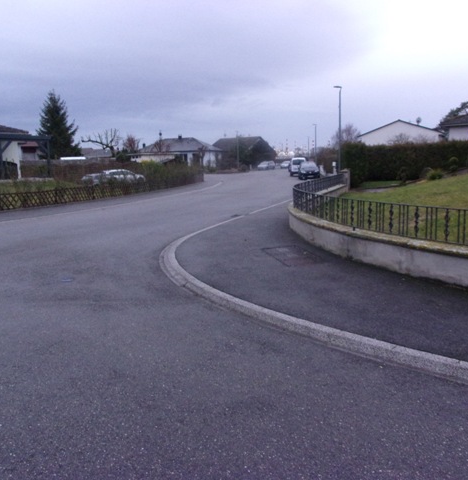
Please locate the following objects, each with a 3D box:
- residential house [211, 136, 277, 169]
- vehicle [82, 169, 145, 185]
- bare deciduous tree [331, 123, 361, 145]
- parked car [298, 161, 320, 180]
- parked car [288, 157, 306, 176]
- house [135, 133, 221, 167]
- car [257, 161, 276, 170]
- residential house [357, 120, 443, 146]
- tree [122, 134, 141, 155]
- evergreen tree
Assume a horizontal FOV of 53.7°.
[{"bbox_3d":[1.787,-14.726,78.645,9.000,5.500,8.800,6,11,31],"label":"residential house"},{"bbox_3d":[-9.056,-4.510,34.735,4.400,1.460,1.780,-3,10,-17],"label":"vehicle"},{"bbox_3d":[13.258,-10.856,54.958,3.500,6.000,3.500,0,10,0],"label":"bare deciduous tree"},{"bbox_3d":[6.420,-5.924,39.567,1.760,1.470,4.100,1,10,6],"label":"parked car"},{"bbox_3d":[6.450,-7.298,46.434,1.750,1.840,4.200,1,10,6],"label":"parked car"},{"bbox_3d":[-8.310,-13.258,71.794,11.500,4.900,8.200,3,10,17],"label":"house"},{"bbox_3d":[5.100,-11.513,72.090,1.760,1.480,4.200,4,10,23],"label":"car"},{"bbox_3d":[18.001,-9.604,49.085,8.600,5.200,9.000,5,11,29],"label":"residential house"},{"bbox_3d":[-13.081,-11.032,58.985,2.400,5.000,2.400,0,10,0],"label":"tree"},{"bbox_3d":[-17.426,-10.482,45.893,4.300,8.500,4.300,0,10,0],"label":"evergreen tree"}]

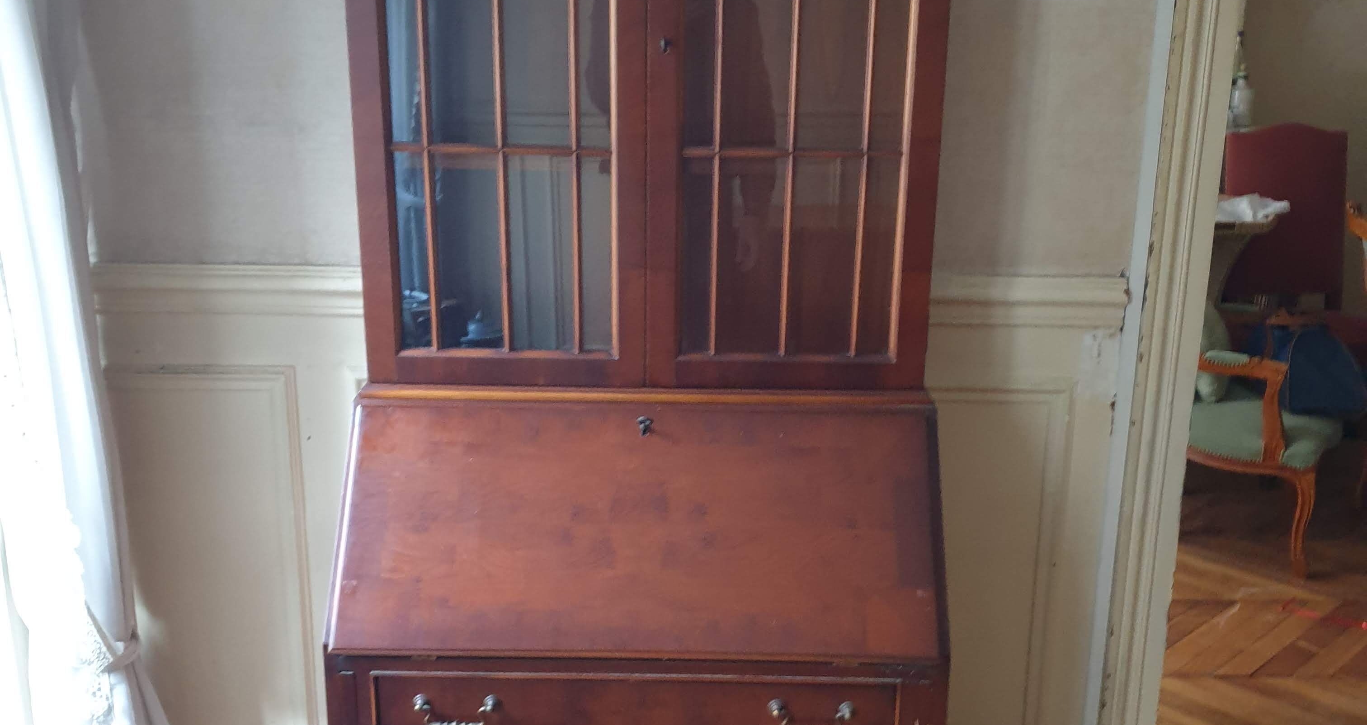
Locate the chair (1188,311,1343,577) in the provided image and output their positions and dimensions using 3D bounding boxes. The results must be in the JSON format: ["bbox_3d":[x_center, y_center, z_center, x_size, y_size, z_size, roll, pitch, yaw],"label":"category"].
[{"bbox_3d":[1.591,0.059,4.028,0.620,0.890,0.620,8,17,23],"label":"chair"}]

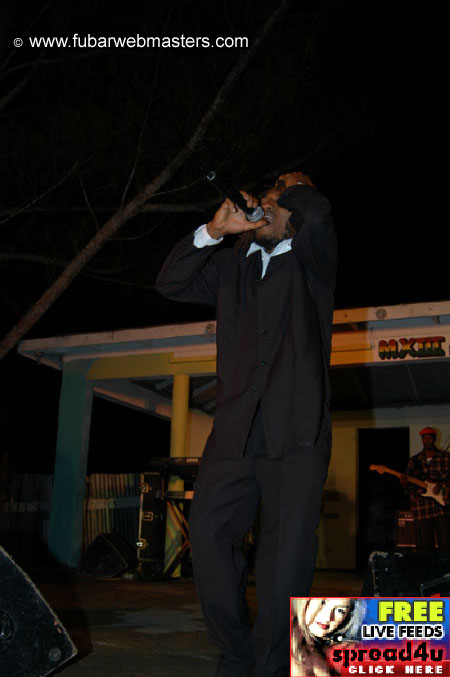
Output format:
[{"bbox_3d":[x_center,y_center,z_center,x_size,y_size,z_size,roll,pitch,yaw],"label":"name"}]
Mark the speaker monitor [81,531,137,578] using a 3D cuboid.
[{"bbox_3d":[-1.188,2.245,7.014,0.460,0.410,0.580,0,-15,4],"label":"speaker monitor"}]

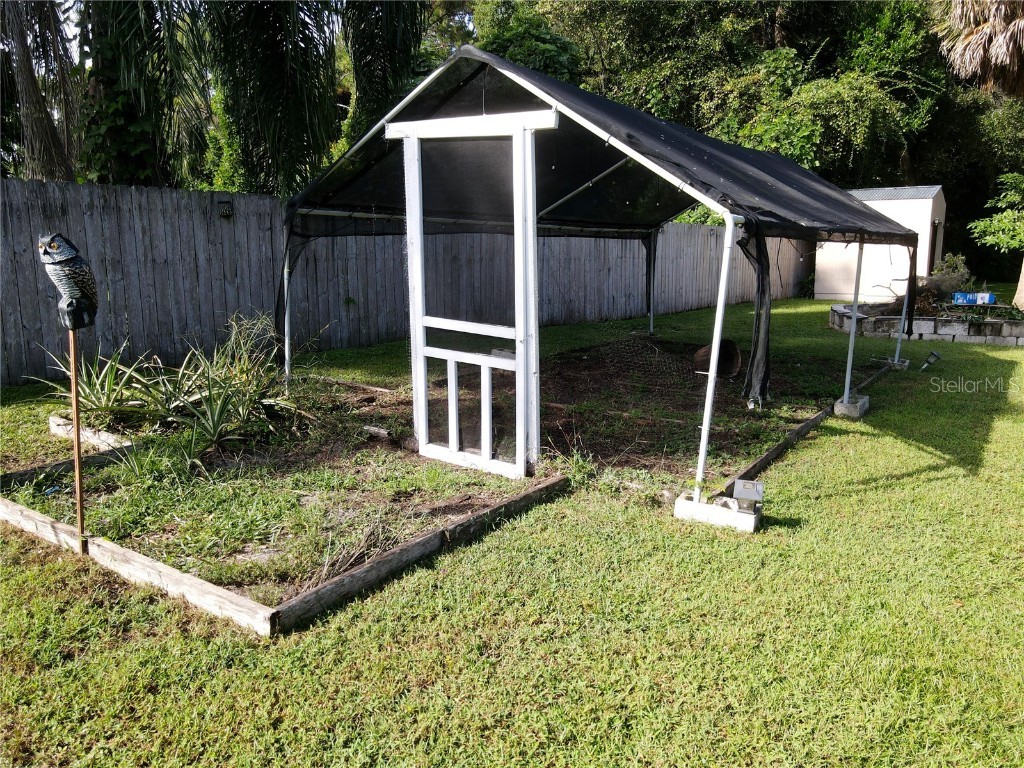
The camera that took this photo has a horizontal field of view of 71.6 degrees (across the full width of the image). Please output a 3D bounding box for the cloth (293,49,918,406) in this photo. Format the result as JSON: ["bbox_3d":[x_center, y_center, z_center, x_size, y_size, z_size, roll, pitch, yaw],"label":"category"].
[{"bbox_3d":[1.547,-1.421,6.958,3.502,2.142,6.386,9,14,35],"label":"cloth"}]

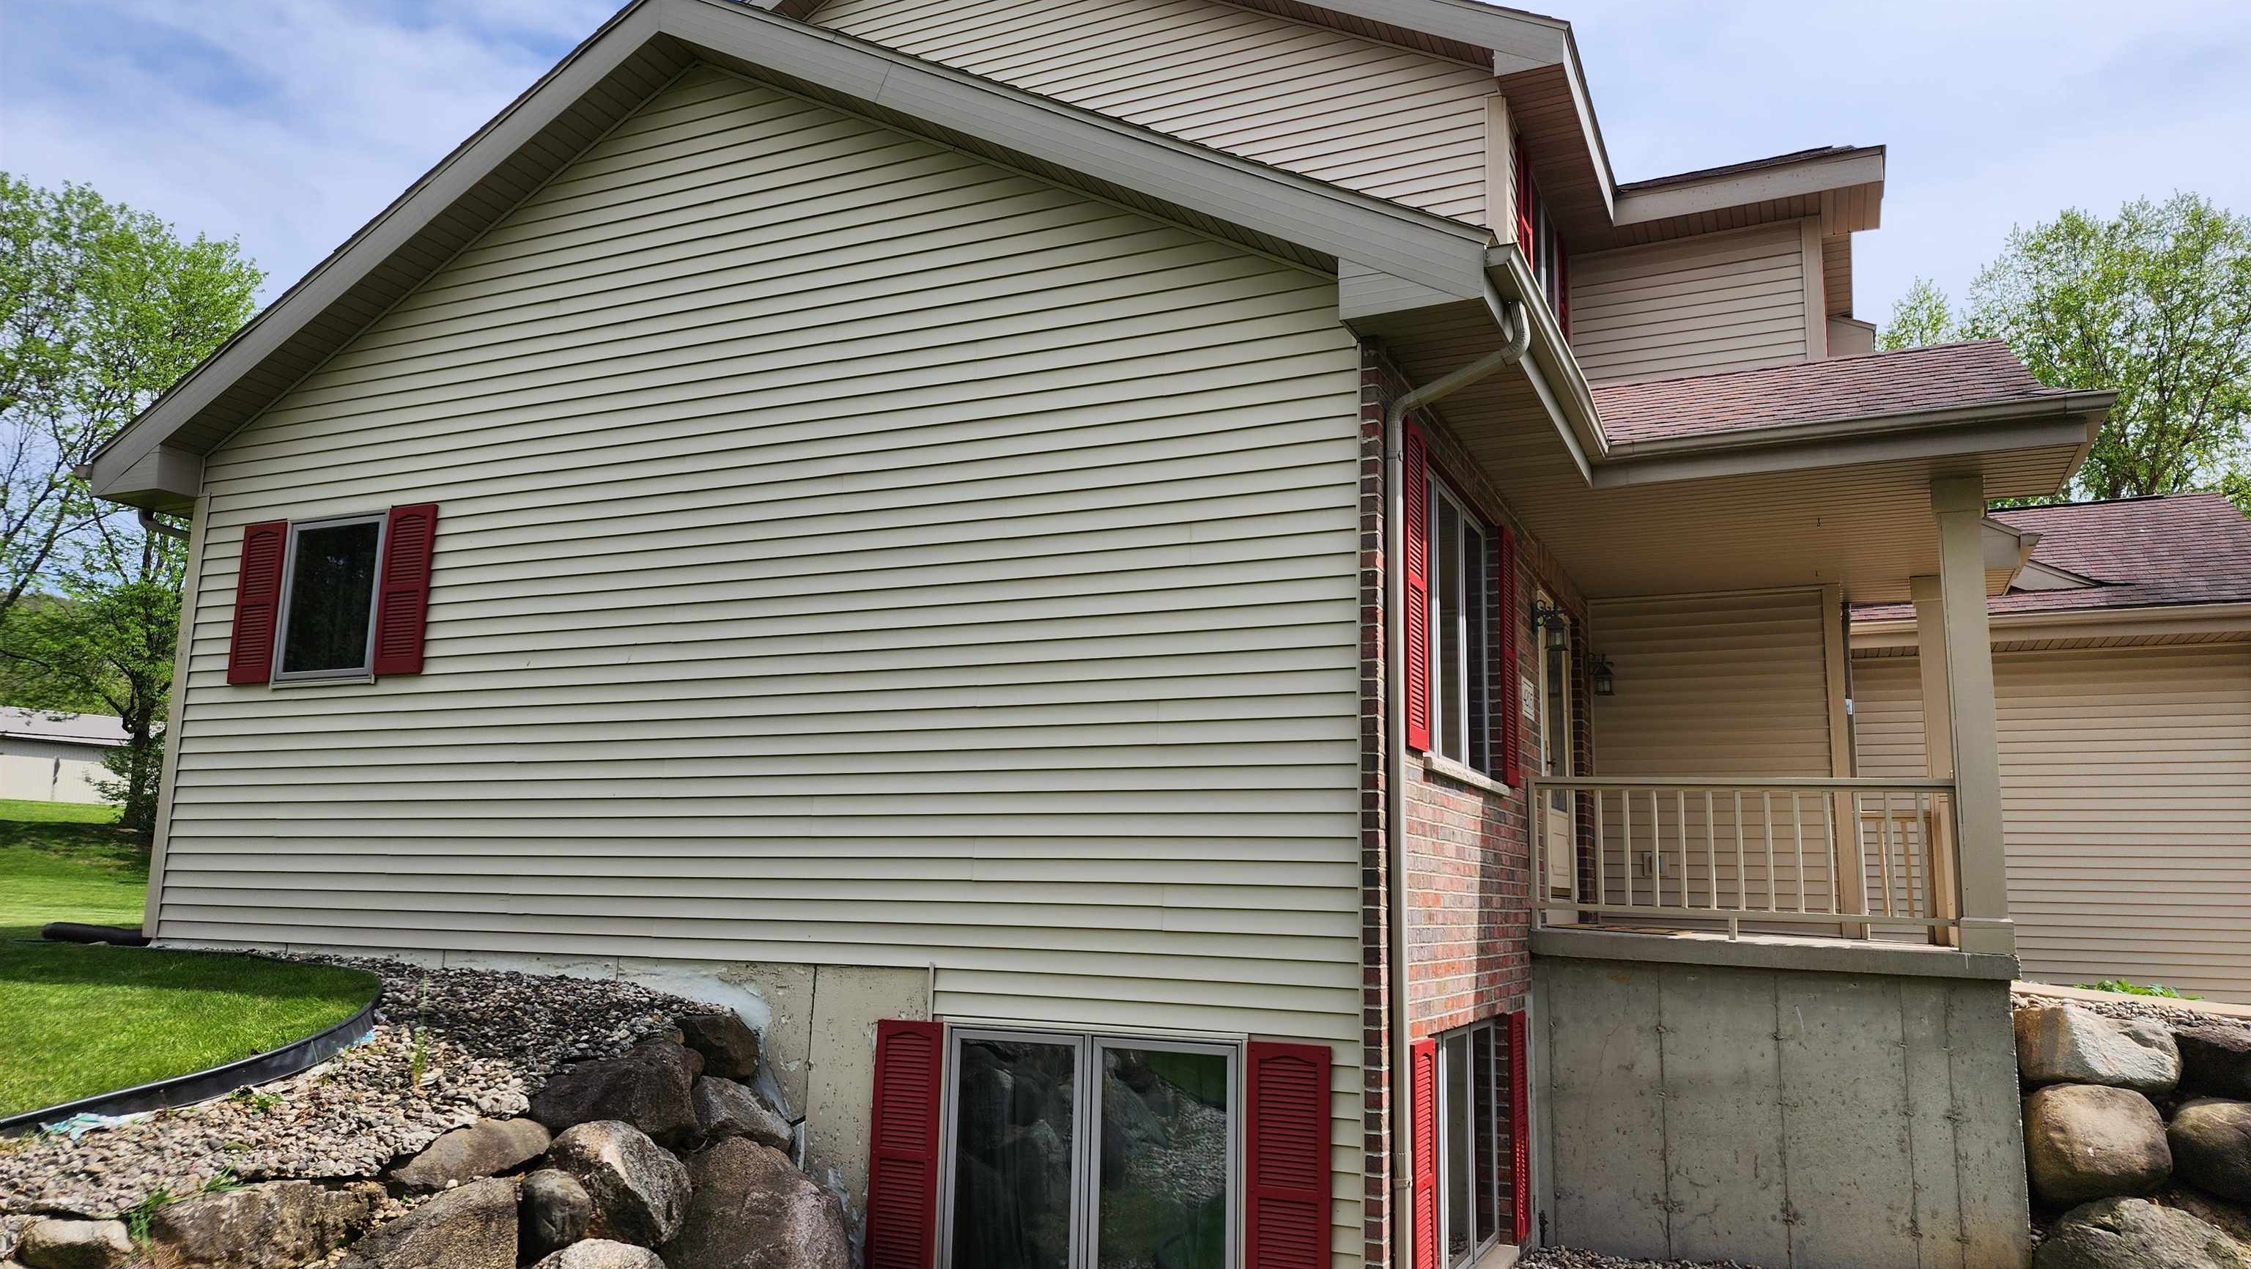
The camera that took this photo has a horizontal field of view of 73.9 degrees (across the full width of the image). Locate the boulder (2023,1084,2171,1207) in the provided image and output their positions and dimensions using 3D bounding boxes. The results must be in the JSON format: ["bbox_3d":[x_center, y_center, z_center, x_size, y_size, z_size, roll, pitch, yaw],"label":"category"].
[{"bbox_3d":[5.380,2.827,8.300,0.670,0.626,0.700,-3,-11,24],"label":"boulder"}]

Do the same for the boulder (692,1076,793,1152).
[{"bbox_3d":[-1.727,2.159,6.746,0.435,0.331,0.400,3,-10,-11],"label":"boulder"}]

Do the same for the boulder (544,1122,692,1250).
[{"bbox_3d":[-1.989,2.154,5.861,0.535,0.458,0.520,5,-10,-21],"label":"boulder"}]

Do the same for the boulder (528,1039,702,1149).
[{"bbox_3d":[-2.167,1.953,6.369,0.689,0.440,0.550,6,-11,-28],"label":"boulder"}]

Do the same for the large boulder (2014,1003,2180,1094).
[{"bbox_3d":[5.497,2.349,8.500,0.794,0.485,0.700,-3,-11,24],"label":"large boulder"}]

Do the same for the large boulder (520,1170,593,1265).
[{"bbox_3d":[-2.395,2.468,6.350,0.325,0.369,0.400,4,-10,-19],"label":"large boulder"}]

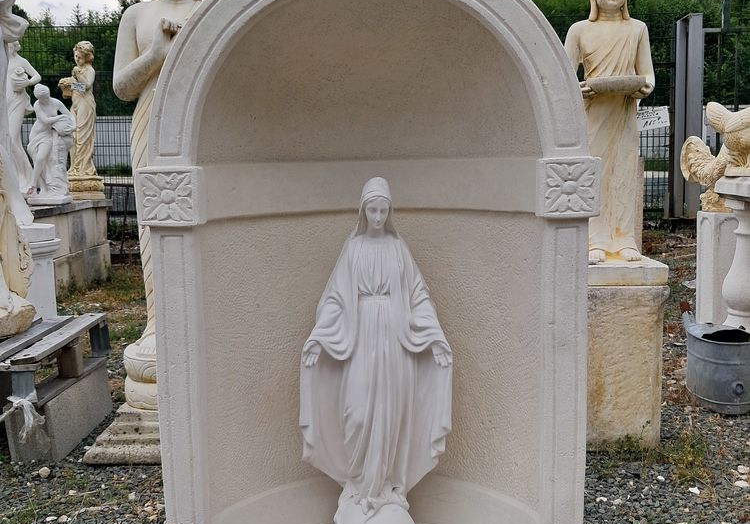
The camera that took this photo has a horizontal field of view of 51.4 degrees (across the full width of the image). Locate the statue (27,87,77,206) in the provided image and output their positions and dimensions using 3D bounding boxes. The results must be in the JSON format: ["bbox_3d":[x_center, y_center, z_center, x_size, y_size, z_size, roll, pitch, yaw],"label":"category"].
[{"bbox_3d":[-2.206,-0.798,5.301,0.329,0.800,0.250,-2,7,-6],"label":"statue"}]

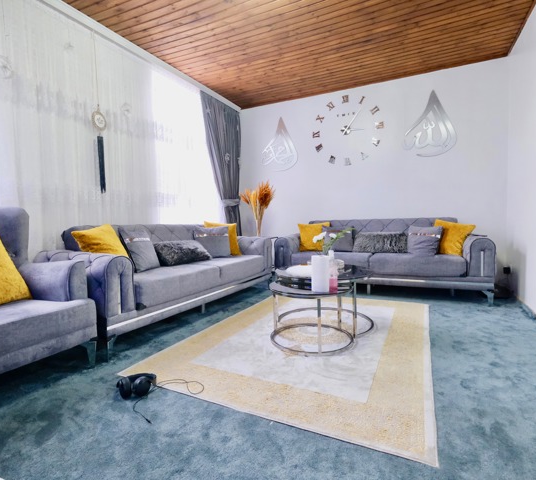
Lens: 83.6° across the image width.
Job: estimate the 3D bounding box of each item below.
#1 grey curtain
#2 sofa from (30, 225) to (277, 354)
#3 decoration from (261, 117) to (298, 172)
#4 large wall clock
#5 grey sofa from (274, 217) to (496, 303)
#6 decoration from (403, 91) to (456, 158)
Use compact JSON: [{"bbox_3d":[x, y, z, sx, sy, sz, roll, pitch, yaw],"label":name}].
[{"bbox_3d":[-0.665,-0.736,4.556,0.138,2.600,1.004,1,3,28],"label":"grey curtain"},{"bbox_3d":[-0.888,0.239,3.167,0.899,0.838,2.349,1,3,28],"label":"sofa"},{"bbox_3d":[0.167,-1.457,4.569,0.631,0.816,0.020,1,3,28],"label":"decoration"},{"bbox_3d":[1.091,-1.532,4.197,1.020,0.996,0.030,1,3,28],"label":"large wall clock"},{"bbox_3d":[1.297,0.177,3.671,2.284,0.838,0.875,1,3,28],"label":"grey sofa"},{"bbox_3d":[2.022,-1.460,3.772,0.606,0.823,0.020,1,3,28],"label":"decoration"}]

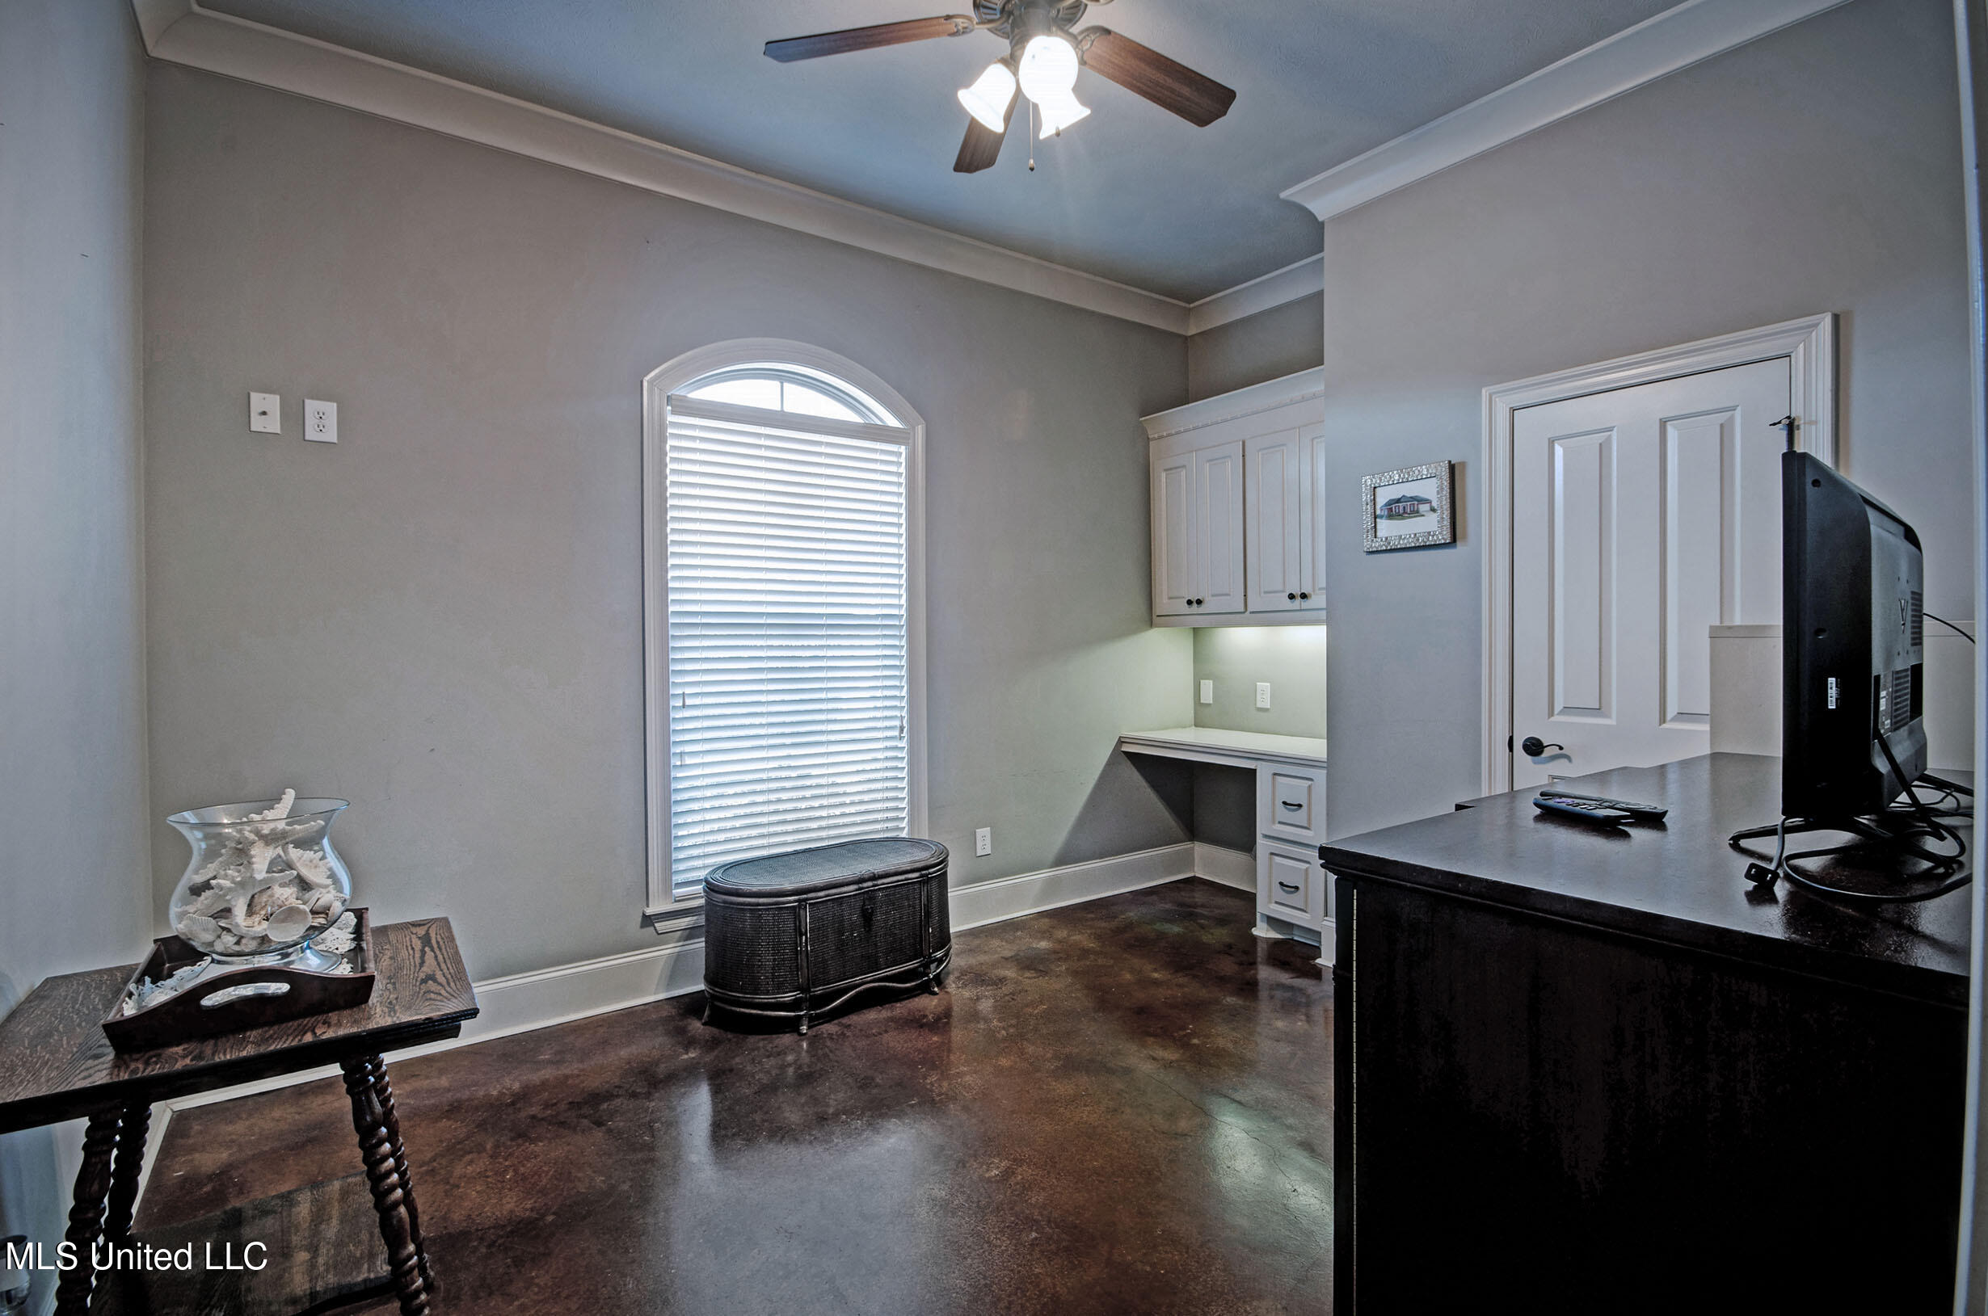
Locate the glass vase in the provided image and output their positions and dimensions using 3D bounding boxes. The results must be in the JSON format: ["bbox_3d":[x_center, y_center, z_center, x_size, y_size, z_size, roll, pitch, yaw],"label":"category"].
[{"bbox_3d":[-1.198,0.385,1.361,0.226,0.268,0.226,-1,1,-33],"label":"glass vase"}]

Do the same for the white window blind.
[{"bbox_3d":[-0.755,-0.033,3.159,0.925,1.765,0.065,-1,1,-33],"label":"white window blind"}]

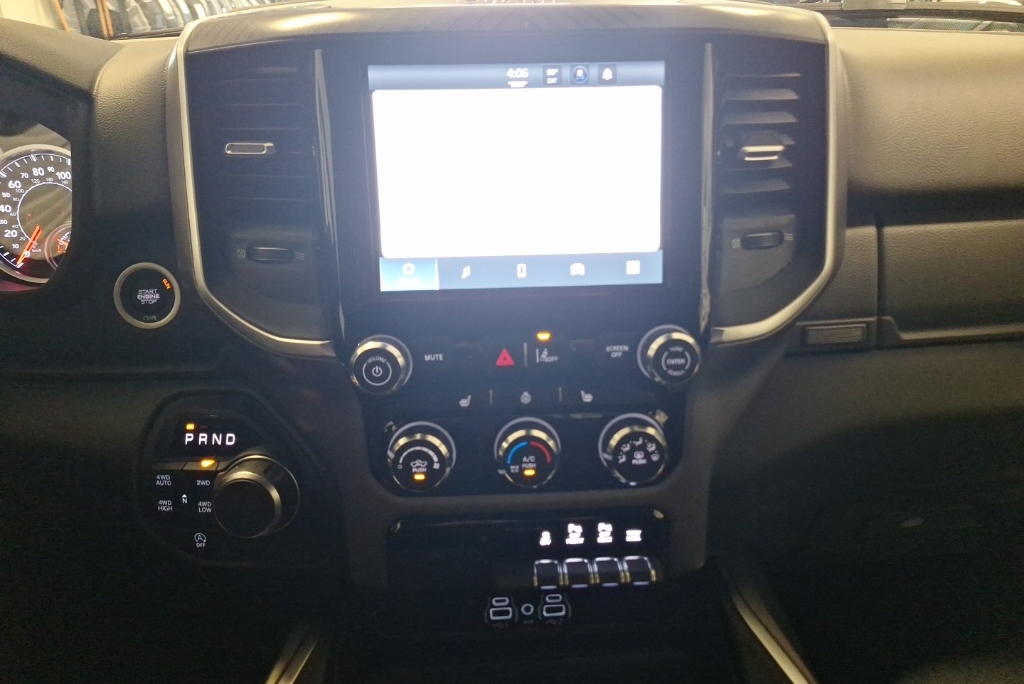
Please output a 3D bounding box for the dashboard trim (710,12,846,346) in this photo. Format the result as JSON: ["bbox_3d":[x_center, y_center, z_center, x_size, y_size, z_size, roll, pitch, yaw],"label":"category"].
[{"bbox_3d":[0.157,-0.098,0.436,0.100,0.190,0.042,-4,10,-16],"label":"dashboard trim"}]

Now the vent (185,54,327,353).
[{"bbox_3d":[-0.150,-0.086,0.420,0.090,0.173,0.030,0,9,10],"label":"vent"}]

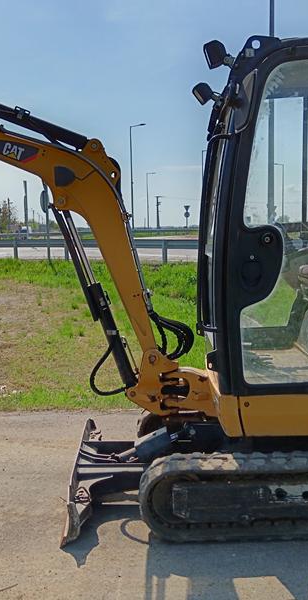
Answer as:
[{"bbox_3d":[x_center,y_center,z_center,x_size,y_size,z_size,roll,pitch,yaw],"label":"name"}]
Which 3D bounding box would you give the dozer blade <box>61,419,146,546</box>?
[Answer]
[{"bbox_3d":[-0.252,0.927,3.420,0.380,0.210,1.280,-1,7,-2],"label":"dozer blade"}]

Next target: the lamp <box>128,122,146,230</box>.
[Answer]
[{"bbox_3d":[-1.206,-9.797,53.231,1.400,10.200,0.350,-1,7,0],"label":"lamp"}]

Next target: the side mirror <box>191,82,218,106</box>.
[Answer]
[{"bbox_3d":[0.290,-1.187,3.601,0.125,0.120,0.110,-1,7,-2],"label":"side mirror"}]

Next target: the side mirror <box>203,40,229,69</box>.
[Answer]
[{"bbox_3d":[0.275,-1.102,2.805,0.110,0.115,0.110,-1,7,-2],"label":"side mirror"}]

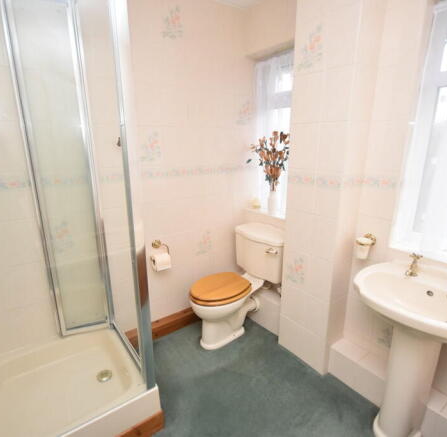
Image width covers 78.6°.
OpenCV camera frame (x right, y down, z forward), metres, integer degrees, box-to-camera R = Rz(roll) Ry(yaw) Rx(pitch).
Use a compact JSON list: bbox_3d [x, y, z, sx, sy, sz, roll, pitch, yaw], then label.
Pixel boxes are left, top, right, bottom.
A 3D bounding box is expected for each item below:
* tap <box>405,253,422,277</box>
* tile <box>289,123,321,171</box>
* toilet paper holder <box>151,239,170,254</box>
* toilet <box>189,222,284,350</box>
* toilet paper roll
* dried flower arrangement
[{"bbox_3d":[0.893,0.226,1.270,0.100,0.105,0.060,-11,18,-35],"label":"tap"},{"bbox_3d":[0.465,-0.421,1.600,0.010,0.250,0.205,-11,18,-35],"label":"tile"},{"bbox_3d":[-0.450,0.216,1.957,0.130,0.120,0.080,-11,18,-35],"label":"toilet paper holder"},{"bbox_3d":[0.067,0.522,2.062,0.700,0.800,0.510,-11,18,-35],"label":"toilet"},{"bbox_3d":[-0.440,0.308,1.950,0.105,0.112,0.112,-11,18,-35],"label":"toilet paper roll"},{"bbox_3d":[0.379,-0.467,2.177,0.280,0.470,0.340,-11,18,-35],"label":"dried flower arrangement"}]

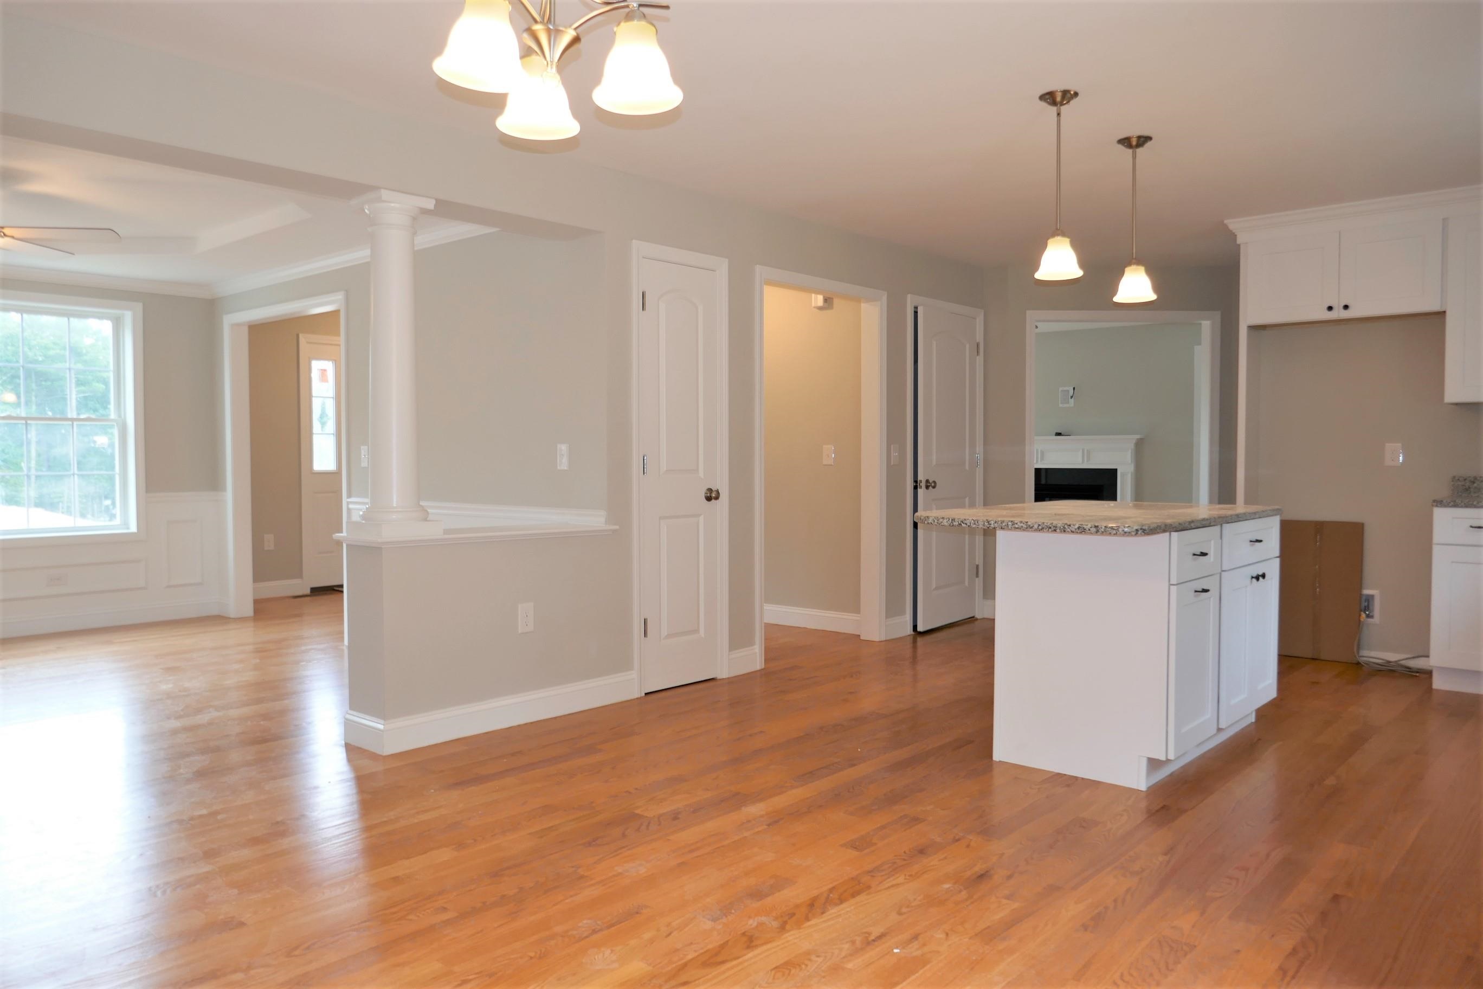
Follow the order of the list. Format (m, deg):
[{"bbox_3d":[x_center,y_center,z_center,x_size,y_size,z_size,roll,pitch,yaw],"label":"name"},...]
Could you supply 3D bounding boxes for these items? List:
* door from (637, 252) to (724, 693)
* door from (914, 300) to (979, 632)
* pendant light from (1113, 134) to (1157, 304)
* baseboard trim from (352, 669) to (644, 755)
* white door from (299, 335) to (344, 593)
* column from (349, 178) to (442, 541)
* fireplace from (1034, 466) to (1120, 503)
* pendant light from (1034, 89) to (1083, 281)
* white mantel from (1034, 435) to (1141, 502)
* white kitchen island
[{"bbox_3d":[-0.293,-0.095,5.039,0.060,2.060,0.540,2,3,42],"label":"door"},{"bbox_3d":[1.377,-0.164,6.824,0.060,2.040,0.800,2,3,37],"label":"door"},{"bbox_3d":[1.634,-1.144,4.290,0.180,0.655,0.180,2,3,42],"label":"pendant light"},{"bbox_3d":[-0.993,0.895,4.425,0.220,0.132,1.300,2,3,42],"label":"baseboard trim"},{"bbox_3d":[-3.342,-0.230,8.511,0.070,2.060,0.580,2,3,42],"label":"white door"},{"bbox_3d":[-1.355,-0.492,4.009,0.255,1.285,0.255,2,3,42],"label":"column"},{"bbox_3d":[3.473,0.204,11.076,1.220,0.965,0.300,2,3,42],"label":"fireplace"},{"bbox_3d":[1.159,-1.125,3.763,0.180,0.648,0.180,2,3,42],"label":"pendant light"},{"bbox_3d":[3.409,0.037,10.999,1.770,1.305,0.200,2,3,42],"label":"white mantel"},{"bbox_3d":[1.446,0.516,4.036,0.880,0.914,1.580,2,3,42],"label":"white kitchen island"}]

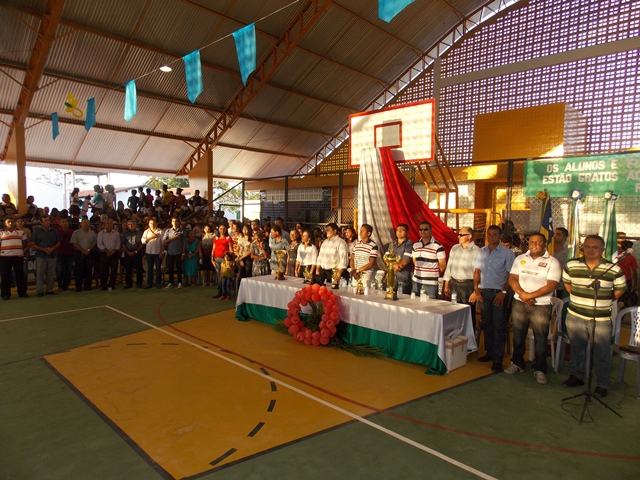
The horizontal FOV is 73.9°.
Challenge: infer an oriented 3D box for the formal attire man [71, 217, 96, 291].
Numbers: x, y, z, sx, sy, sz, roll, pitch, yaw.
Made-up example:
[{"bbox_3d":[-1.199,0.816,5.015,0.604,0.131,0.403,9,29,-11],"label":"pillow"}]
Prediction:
[{"bbox_3d":[-5.646,0.356,10.140,0.550,1.712,0.360,-2,4,-33],"label":"formal attire man"}]

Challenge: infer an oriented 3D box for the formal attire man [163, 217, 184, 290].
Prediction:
[{"bbox_3d":[-3.708,0.319,10.708,0.530,1.770,0.360,0,4,-14],"label":"formal attire man"}]

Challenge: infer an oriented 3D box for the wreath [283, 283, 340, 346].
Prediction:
[{"bbox_3d":[-0.112,1.114,6.331,0.900,0.930,0.270,3,-4,36],"label":"wreath"}]

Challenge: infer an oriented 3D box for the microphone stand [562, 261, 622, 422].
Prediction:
[{"bbox_3d":[2.702,0.939,4.144,0.520,1.527,0.470,2,4,12],"label":"microphone stand"}]

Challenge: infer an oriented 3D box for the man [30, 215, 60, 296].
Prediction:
[{"bbox_3d":[-6.216,0.344,9.592,0.360,1.790,0.580,4,5,44],"label":"man"}]

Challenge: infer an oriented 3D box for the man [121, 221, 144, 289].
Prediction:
[{"bbox_3d":[-4.699,0.348,10.630,0.530,1.694,0.360,0,4,-20],"label":"man"}]

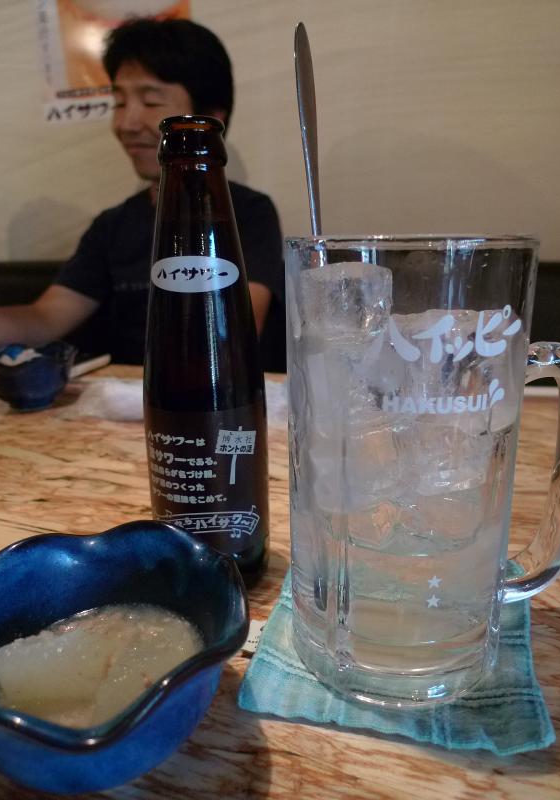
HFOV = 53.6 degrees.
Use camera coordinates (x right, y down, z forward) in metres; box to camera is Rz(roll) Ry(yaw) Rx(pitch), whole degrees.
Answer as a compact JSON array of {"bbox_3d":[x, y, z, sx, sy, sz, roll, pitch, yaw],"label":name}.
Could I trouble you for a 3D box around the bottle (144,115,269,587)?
[{"bbox_3d":[-0.034,-0.013,0.250,0.056,0.205,0.056,0,15,2],"label":"bottle"}]

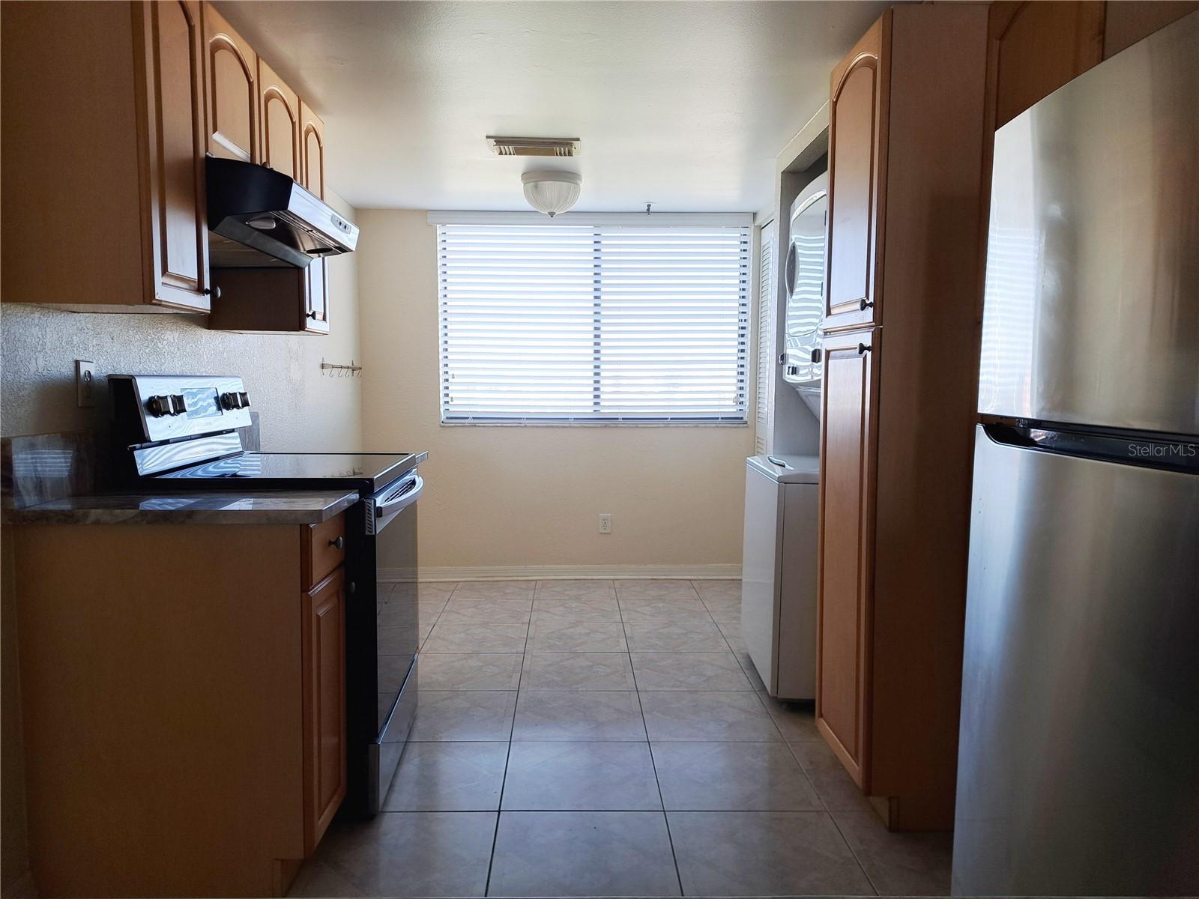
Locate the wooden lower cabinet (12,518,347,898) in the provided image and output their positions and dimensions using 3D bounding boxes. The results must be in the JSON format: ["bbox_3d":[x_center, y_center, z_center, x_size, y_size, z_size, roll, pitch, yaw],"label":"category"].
[{"bbox_3d":[-0.948,0.586,1.970,0.626,0.880,0.313,1,5,-2],"label":"wooden lower cabinet"}]

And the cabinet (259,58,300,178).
[{"bbox_3d":[-1.136,-0.954,2.561,0.313,0.387,0.382,1,5,-2],"label":"cabinet"}]

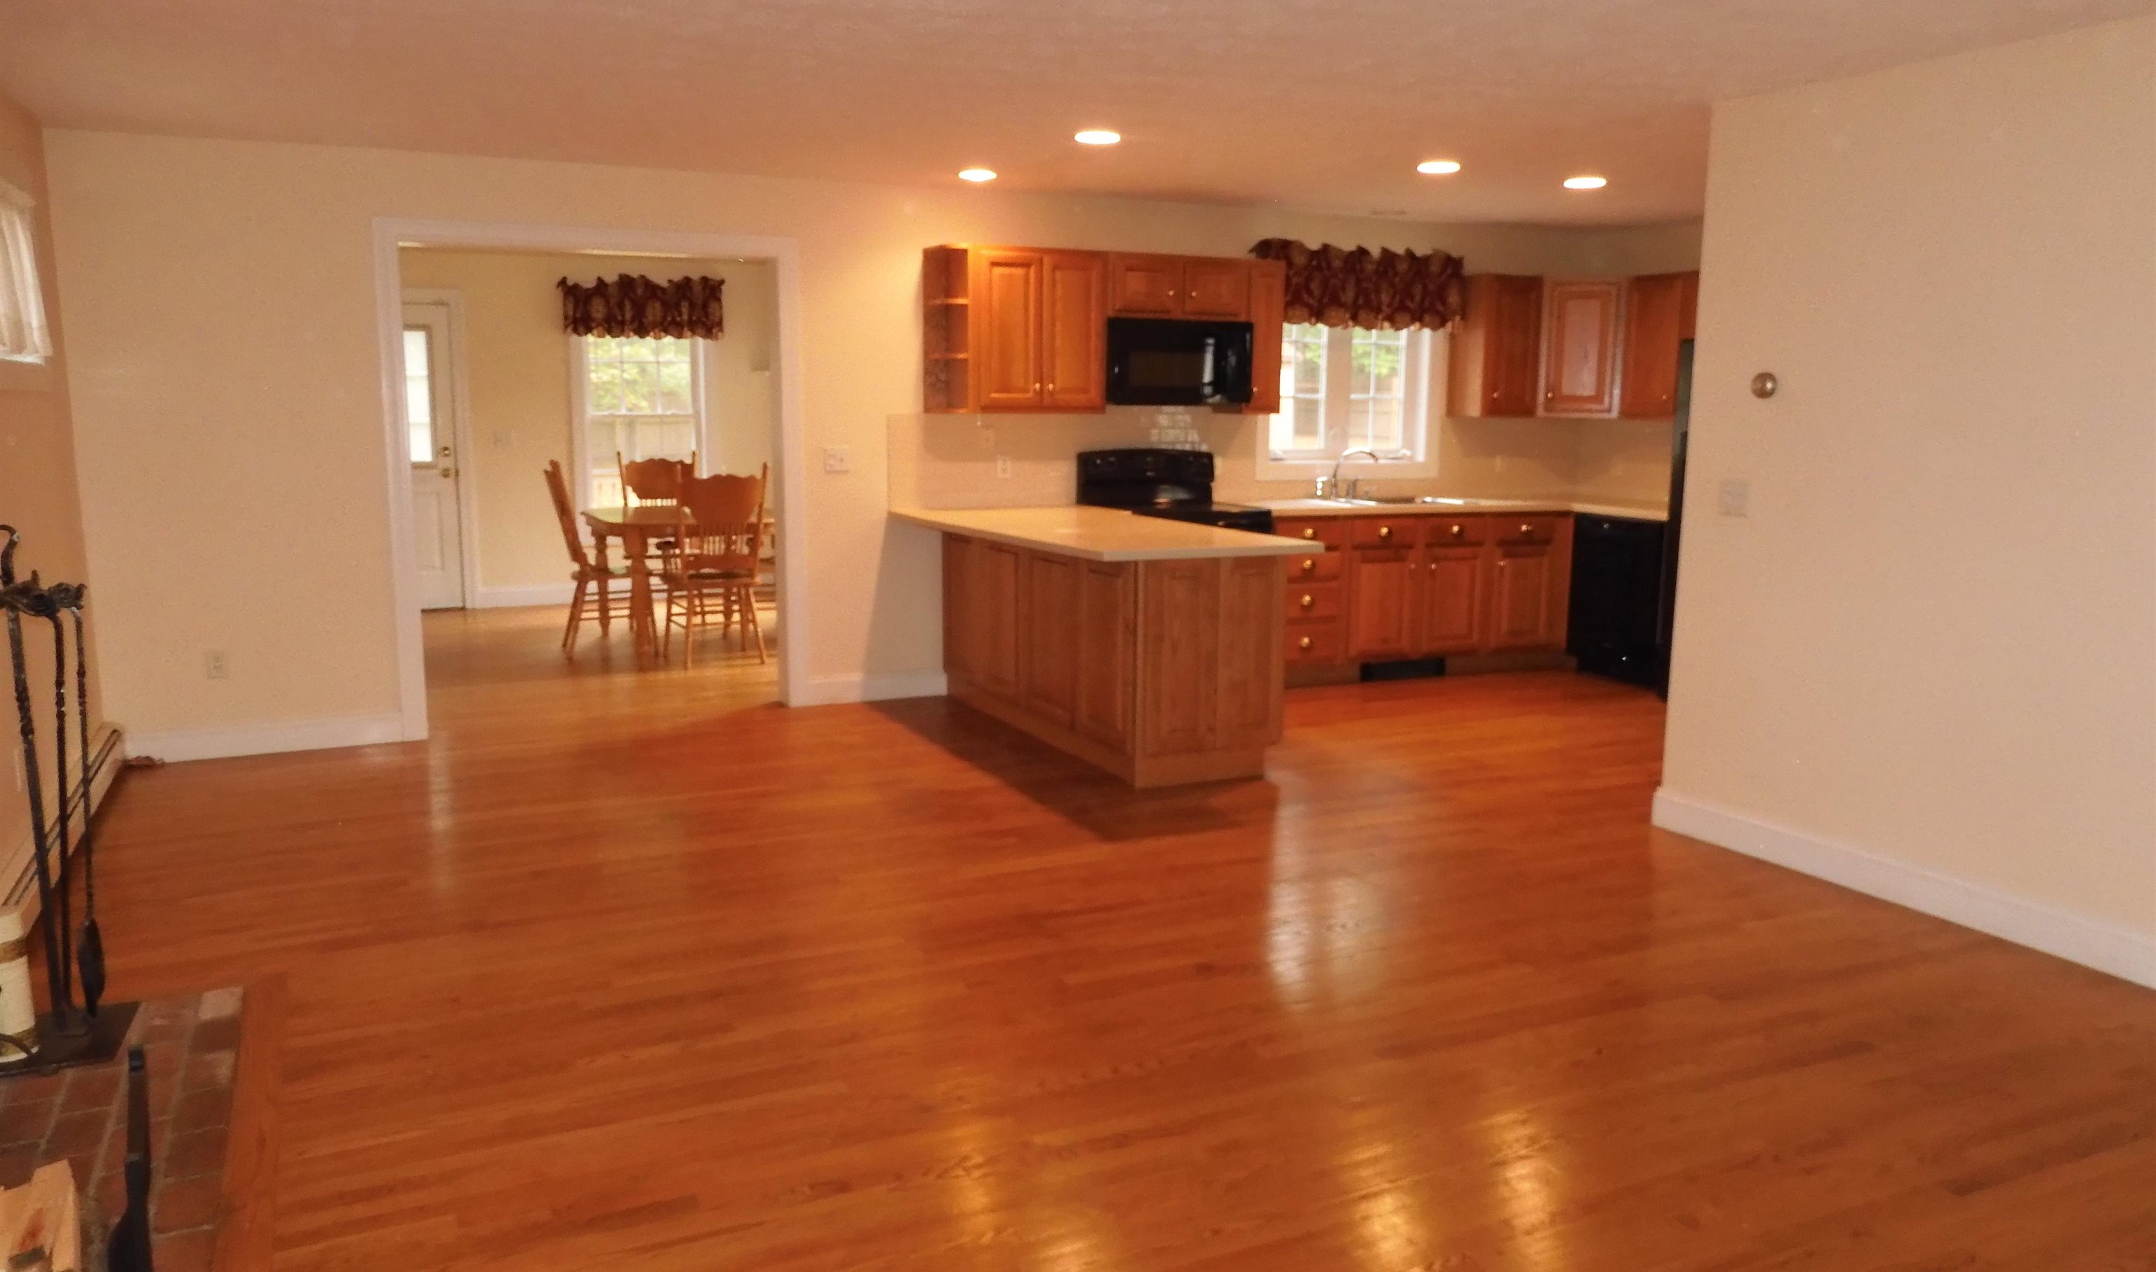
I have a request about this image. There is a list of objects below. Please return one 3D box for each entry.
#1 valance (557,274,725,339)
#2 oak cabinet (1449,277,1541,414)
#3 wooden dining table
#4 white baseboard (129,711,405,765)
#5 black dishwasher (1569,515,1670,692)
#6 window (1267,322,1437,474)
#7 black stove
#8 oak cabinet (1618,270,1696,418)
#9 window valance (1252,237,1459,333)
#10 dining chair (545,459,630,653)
[{"bbox_3d":[-3.022,-2.296,10.409,1.140,0.430,0.130,-4,10,-25],"label":"valance"},{"bbox_3d":[2.331,-1.621,8.398,0.420,0.770,0.320,-4,10,-25],"label":"oak cabinet"},{"bbox_3d":[-2.309,-0.336,8.862,1.070,0.760,1.200,-4,10,-25],"label":"wooden dining table"},{"bbox_3d":[-3.321,0.424,6.141,1.010,0.122,0.020,-4,10,-25],"label":"white baseboard"},{"bbox_3d":[3.128,-0.207,8.130,0.600,0.870,0.600,-4,10,-25],"label":"black dishwasher"},{"bbox_3d":[1.484,-1.426,8.101,1.140,1.050,0.110,-4,10,-26],"label":"window"},{"bbox_3d":[0.490,-0.299,7.372,0.765,1.170,0.680,-4,10,-26],"label":"black stove"},{"bbox_3d":[3.179,-1.548,7.971,0.320,0.755,0.420,-4,10,-26],"label":"oak cabinet"},{"bbox_3d":[1.498,-1.874,8.046,1.330,0.445,0.140,-4,10,-25],"label":"window valance"},{"bbox_3d":[-2.737,-0.461,8.588,0.560,1.090,0.460,-4,10,-25],"label":"dining chair"}]

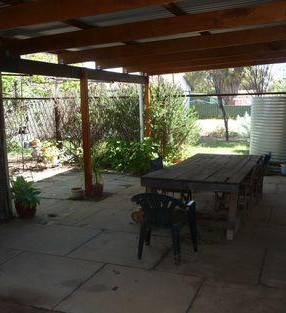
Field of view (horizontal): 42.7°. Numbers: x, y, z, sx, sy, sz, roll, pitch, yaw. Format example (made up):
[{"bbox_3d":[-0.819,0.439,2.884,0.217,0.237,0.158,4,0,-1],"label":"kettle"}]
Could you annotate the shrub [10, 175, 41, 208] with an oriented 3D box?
[{"bbox_3d":[-1.852,0.553,5.709,0.440,0.450,0.440,-5,9,-18],"label":"shrub"}]

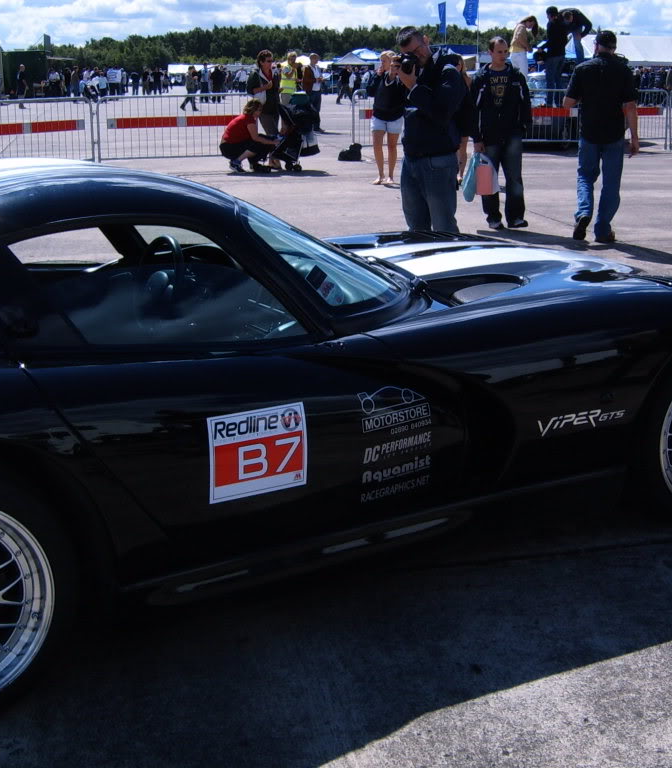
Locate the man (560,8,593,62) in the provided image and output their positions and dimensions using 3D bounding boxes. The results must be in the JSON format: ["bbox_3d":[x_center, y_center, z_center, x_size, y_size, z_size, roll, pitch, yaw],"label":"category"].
[{"bbox_3d":[4.689,-6.697,21.915,0.600,1.310,0.750,11,19,35],"label":"man"}]

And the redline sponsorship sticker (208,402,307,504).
[{"bbox_3d":[-0.208,0.179,2.917,0.277,0.232,0.015,-9,14,-28],"label":"redline sponsorship sticker"}]

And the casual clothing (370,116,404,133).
[{"bbox_3d":[0.677,-3.424,14.775,0.420,0.260,0.280,1,16,5],"label":"casual clothing"}]

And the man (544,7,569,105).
[{"bbox_3d":[4.182,-6.249,21.416,0.450,1.820,0.500,-9,18,-29],"label":"man"}]

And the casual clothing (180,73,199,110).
[{"bbox_3d":[-5.864,-11.709,44.998,0.700,1.500,0.500,1,16,5],"label":"casual clothing"}]

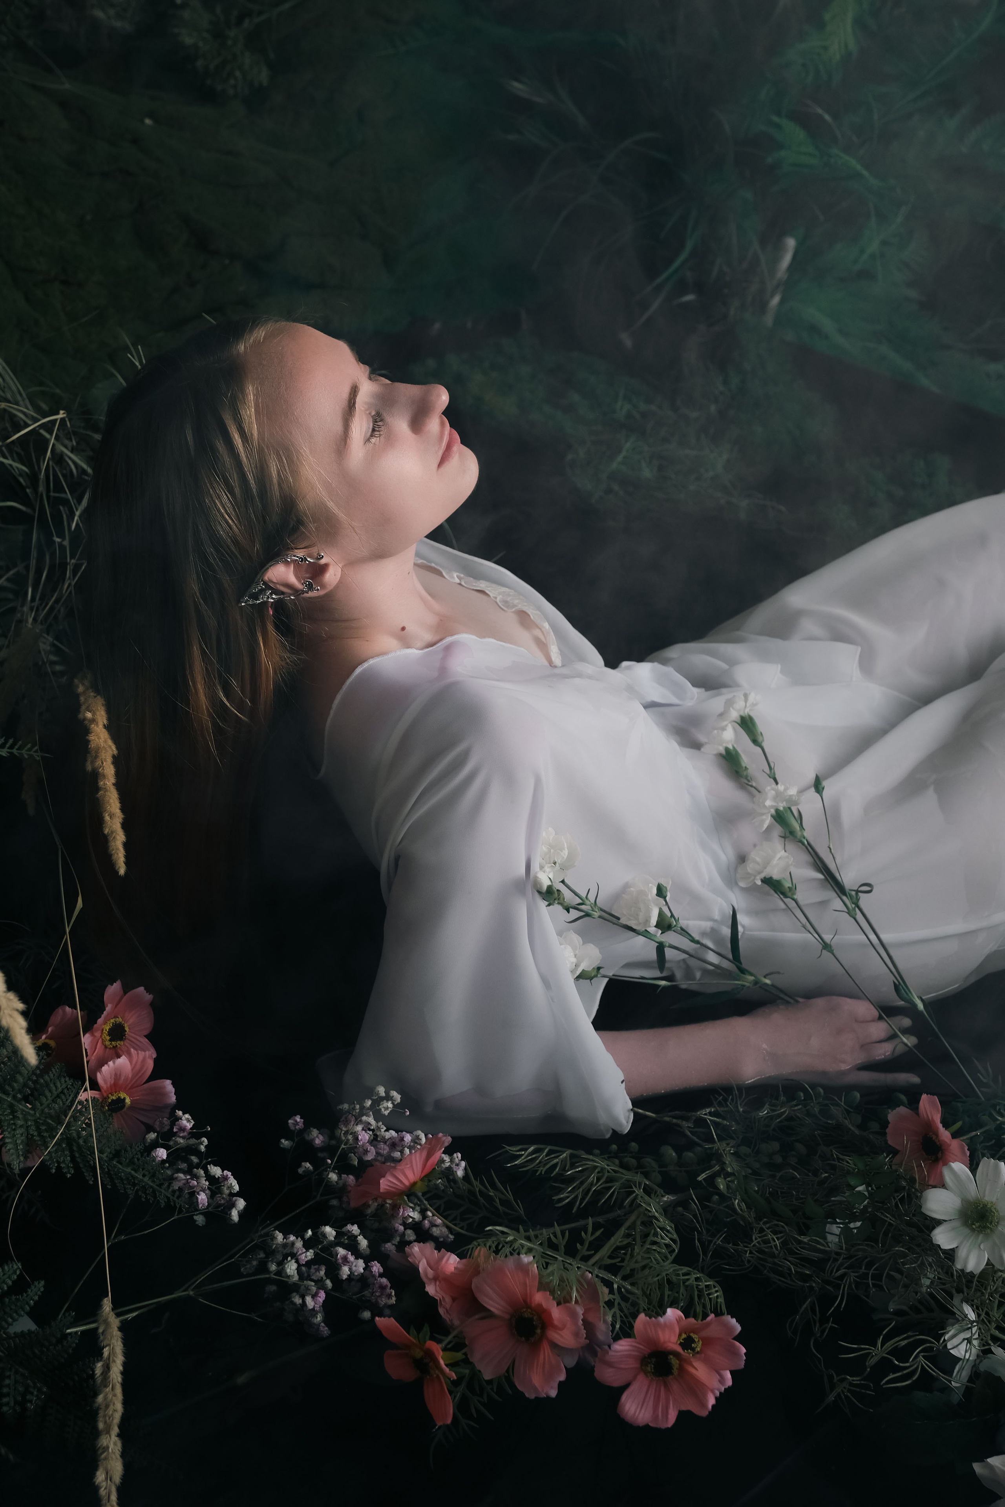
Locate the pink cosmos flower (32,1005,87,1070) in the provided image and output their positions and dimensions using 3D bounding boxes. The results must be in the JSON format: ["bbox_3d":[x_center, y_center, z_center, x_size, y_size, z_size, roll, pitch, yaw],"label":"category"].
[{"bbox_3d":[-0.344,0.221,1.530,0.066,0.028,0.066,-21,80,-23],"label":"pink cosmos flower"}]

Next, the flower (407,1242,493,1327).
[{"bbox_3d":[-0.030,0.338,1.280,0.034,0.068,0.068,-10,41,-13],"label":"flower"}]

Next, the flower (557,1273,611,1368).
[{"bbox_3d":[0.042,0.364,1.290,0.068,0.028,0.068,-25,89,-26],"label":"flower"}]

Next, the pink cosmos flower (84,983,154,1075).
[{"bbox_3d":[-0.292,0.207,1.510,0.064,0.074,0.030,-36,9,-35],"label":"pink cosmos flower"}]

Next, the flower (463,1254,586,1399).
[{"bbox_3d":[0.014,0.353,1.240,0.078,0.030,0.086,6,78,7],"label":"flower"}]

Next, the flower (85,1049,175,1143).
[{"bbox_3d":[-0.273,0.251,1.470,0.072,0.072,0.030,-19,1,-21],"label":"flower"}]

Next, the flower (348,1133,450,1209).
[{"bbox_3d":[-0.064,0.279,1.330,0.074,0.074,0.026,-25,73,-27],"label":"flower"}]

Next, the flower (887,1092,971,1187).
[{"bbox_3d":[0.318,0.287,1.480,0.030,0.072,0.068,0,31,-45],"label":"flower"}]

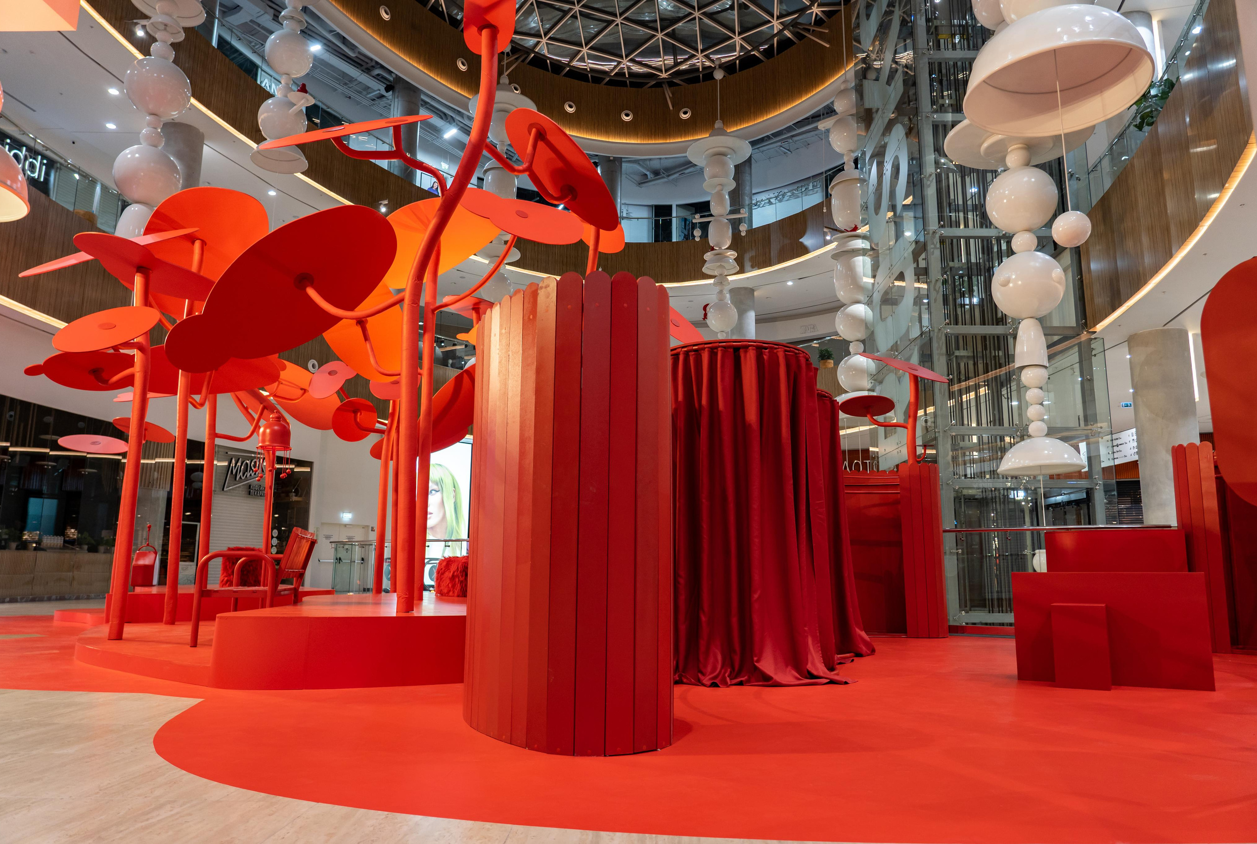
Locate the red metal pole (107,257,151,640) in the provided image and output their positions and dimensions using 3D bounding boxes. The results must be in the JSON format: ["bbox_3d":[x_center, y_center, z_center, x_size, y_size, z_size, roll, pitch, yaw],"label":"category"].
[{"bbox_3d":[-3.942,0.215,6.746,0.170,2.974,0.200,0,-10,0],"label":"red metal pole"}]

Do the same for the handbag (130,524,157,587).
[{"bbox_3d":[-6.896,1.908,12.043,0.354,0.891,0.180,2,-10,-7],"label":"handbag"}]

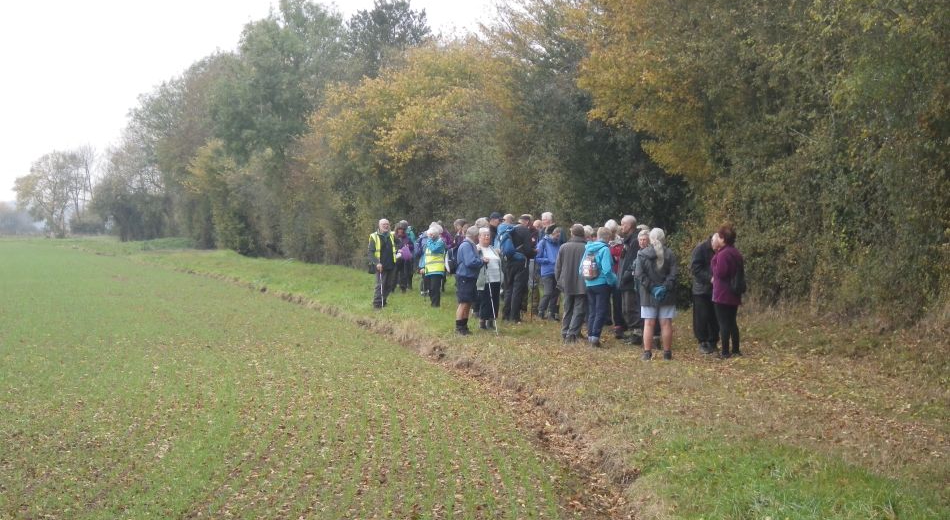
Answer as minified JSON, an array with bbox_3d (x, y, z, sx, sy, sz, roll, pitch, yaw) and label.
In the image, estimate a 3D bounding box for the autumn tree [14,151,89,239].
[{"bbox_3d":[-42.483,-6.687,195.000,7.700,8.900,7.000,0,1,0],"label":"autumn tree"}]

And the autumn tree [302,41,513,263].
[{"bbox_3d":[-2.193,-3.346,63.000,6.800,7.600,6.000,0,1,0],"label":"autumn tree"}]

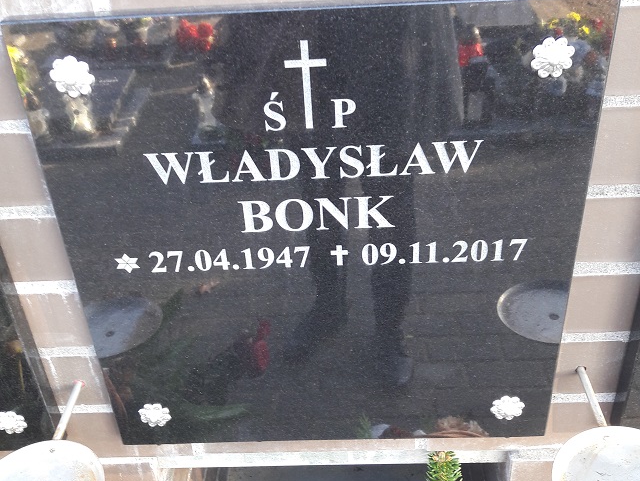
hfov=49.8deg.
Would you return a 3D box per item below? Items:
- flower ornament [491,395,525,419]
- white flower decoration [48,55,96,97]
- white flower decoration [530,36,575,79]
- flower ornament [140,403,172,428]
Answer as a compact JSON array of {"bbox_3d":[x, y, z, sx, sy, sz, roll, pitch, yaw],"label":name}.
[{"bbox_3d":[0.190,0.169,0.697,0.034,0.034,0.010,-2,32,2],"label":"flower ornament"},{"bbox_3d":[-0.188,-0.124,0.523,0.034,0.034,0.010,-2,32,2],"label":"white flower decoration"},{"bbox_3d":[0.171,-0.135,0.508,0.034,0.034,0.010,-2,32,2],"label":"white flower decoration"},{"bbox_3d":[-0.171,0.181,0.713,0.034,0.034,0.010,-2,32,2],"label":"flower ornament"}]

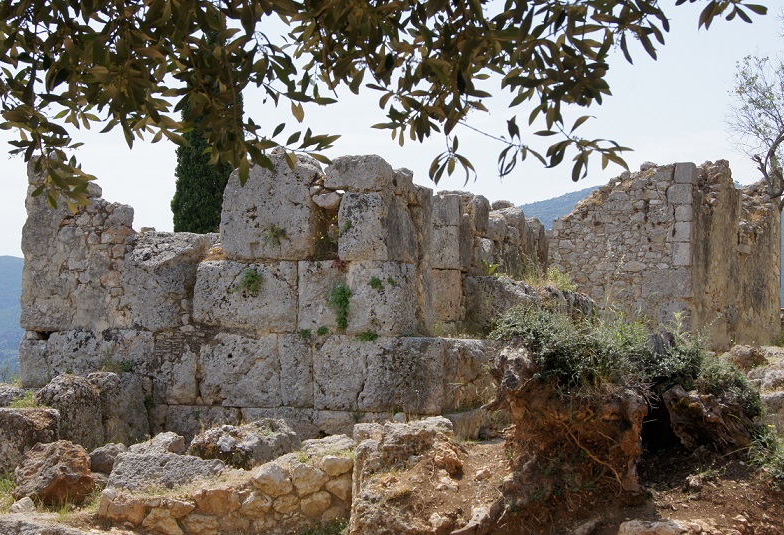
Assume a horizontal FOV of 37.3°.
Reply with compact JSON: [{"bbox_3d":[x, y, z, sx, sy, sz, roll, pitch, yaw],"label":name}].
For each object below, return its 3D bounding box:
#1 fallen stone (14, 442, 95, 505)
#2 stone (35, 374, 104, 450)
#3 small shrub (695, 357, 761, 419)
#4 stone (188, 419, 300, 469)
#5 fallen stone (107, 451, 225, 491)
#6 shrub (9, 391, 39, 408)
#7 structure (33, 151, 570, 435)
[{"bbox_3d":[-2.567,1.554,8.800,0.560,0.430,0.480,0,-1,0],"label":"fallen stone"},{"bbox_3d":[-3.223,1.439,11.600,0.620,0.700,0.580,0,-1,11],"label":"stone"},{"bbox_3d":[2.675,0.943,9.200,0.490,0.470,0.460,0,-1,0],"label":"small shrub"},{"bbox_3d":[-1.292,1.532,10.100,0.920,0.380,0.580,0,-1,6],"label":"stone"},{"bbox_3d":[-1.737,1.564,8.900,0.820,0.280,0.480,0,-1,6],"label":"fallen stone"},{"bbox_3d":[-3.620,1.297,11.400,0.260,0.170,0.240,0,-1,0],"label":"shrub"},{"bbox_3d":[-0.860,0.280,15.600,5.900,3.100,5.000,0,-1,17],"label":"structure"}]

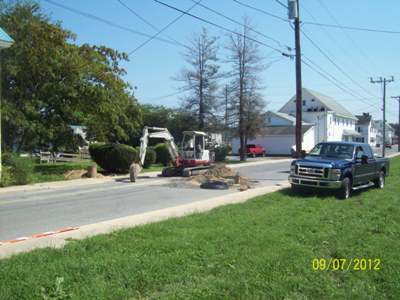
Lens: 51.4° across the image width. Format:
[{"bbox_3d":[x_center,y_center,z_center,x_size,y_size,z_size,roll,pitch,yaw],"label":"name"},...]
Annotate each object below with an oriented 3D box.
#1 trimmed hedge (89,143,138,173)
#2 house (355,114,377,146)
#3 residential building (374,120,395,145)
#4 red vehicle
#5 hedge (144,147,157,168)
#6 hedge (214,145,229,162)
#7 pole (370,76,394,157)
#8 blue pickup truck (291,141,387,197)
[{"bbox_3d":[-5.540,0.535,26.800,2.700,1.950,3.000,1,1,29],"label":"trimmed hedge"},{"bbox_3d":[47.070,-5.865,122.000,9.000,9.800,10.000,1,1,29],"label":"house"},{"bbox_3d":[68.744,-6.409,155.000,9.500,9.200,10.000,1,1,29],"label":"residential building"},{"bbox_3d":[7.007,0.159,55.000,1.800,1.680,4.500,0,1,-35],"label":"red vehicle"},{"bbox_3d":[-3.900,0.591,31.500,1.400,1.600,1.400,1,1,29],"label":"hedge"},{"bbox_3d":[2.065,0.309,41.500,1.600,1.750,1.600,1,1,29],"label":"hedge"},{"bbox_3d":[22.460,-3.948,51.000,2.500,10.000,0.350,1,1,30],"label":"pole"},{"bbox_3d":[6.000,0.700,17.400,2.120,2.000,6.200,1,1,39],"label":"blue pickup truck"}]

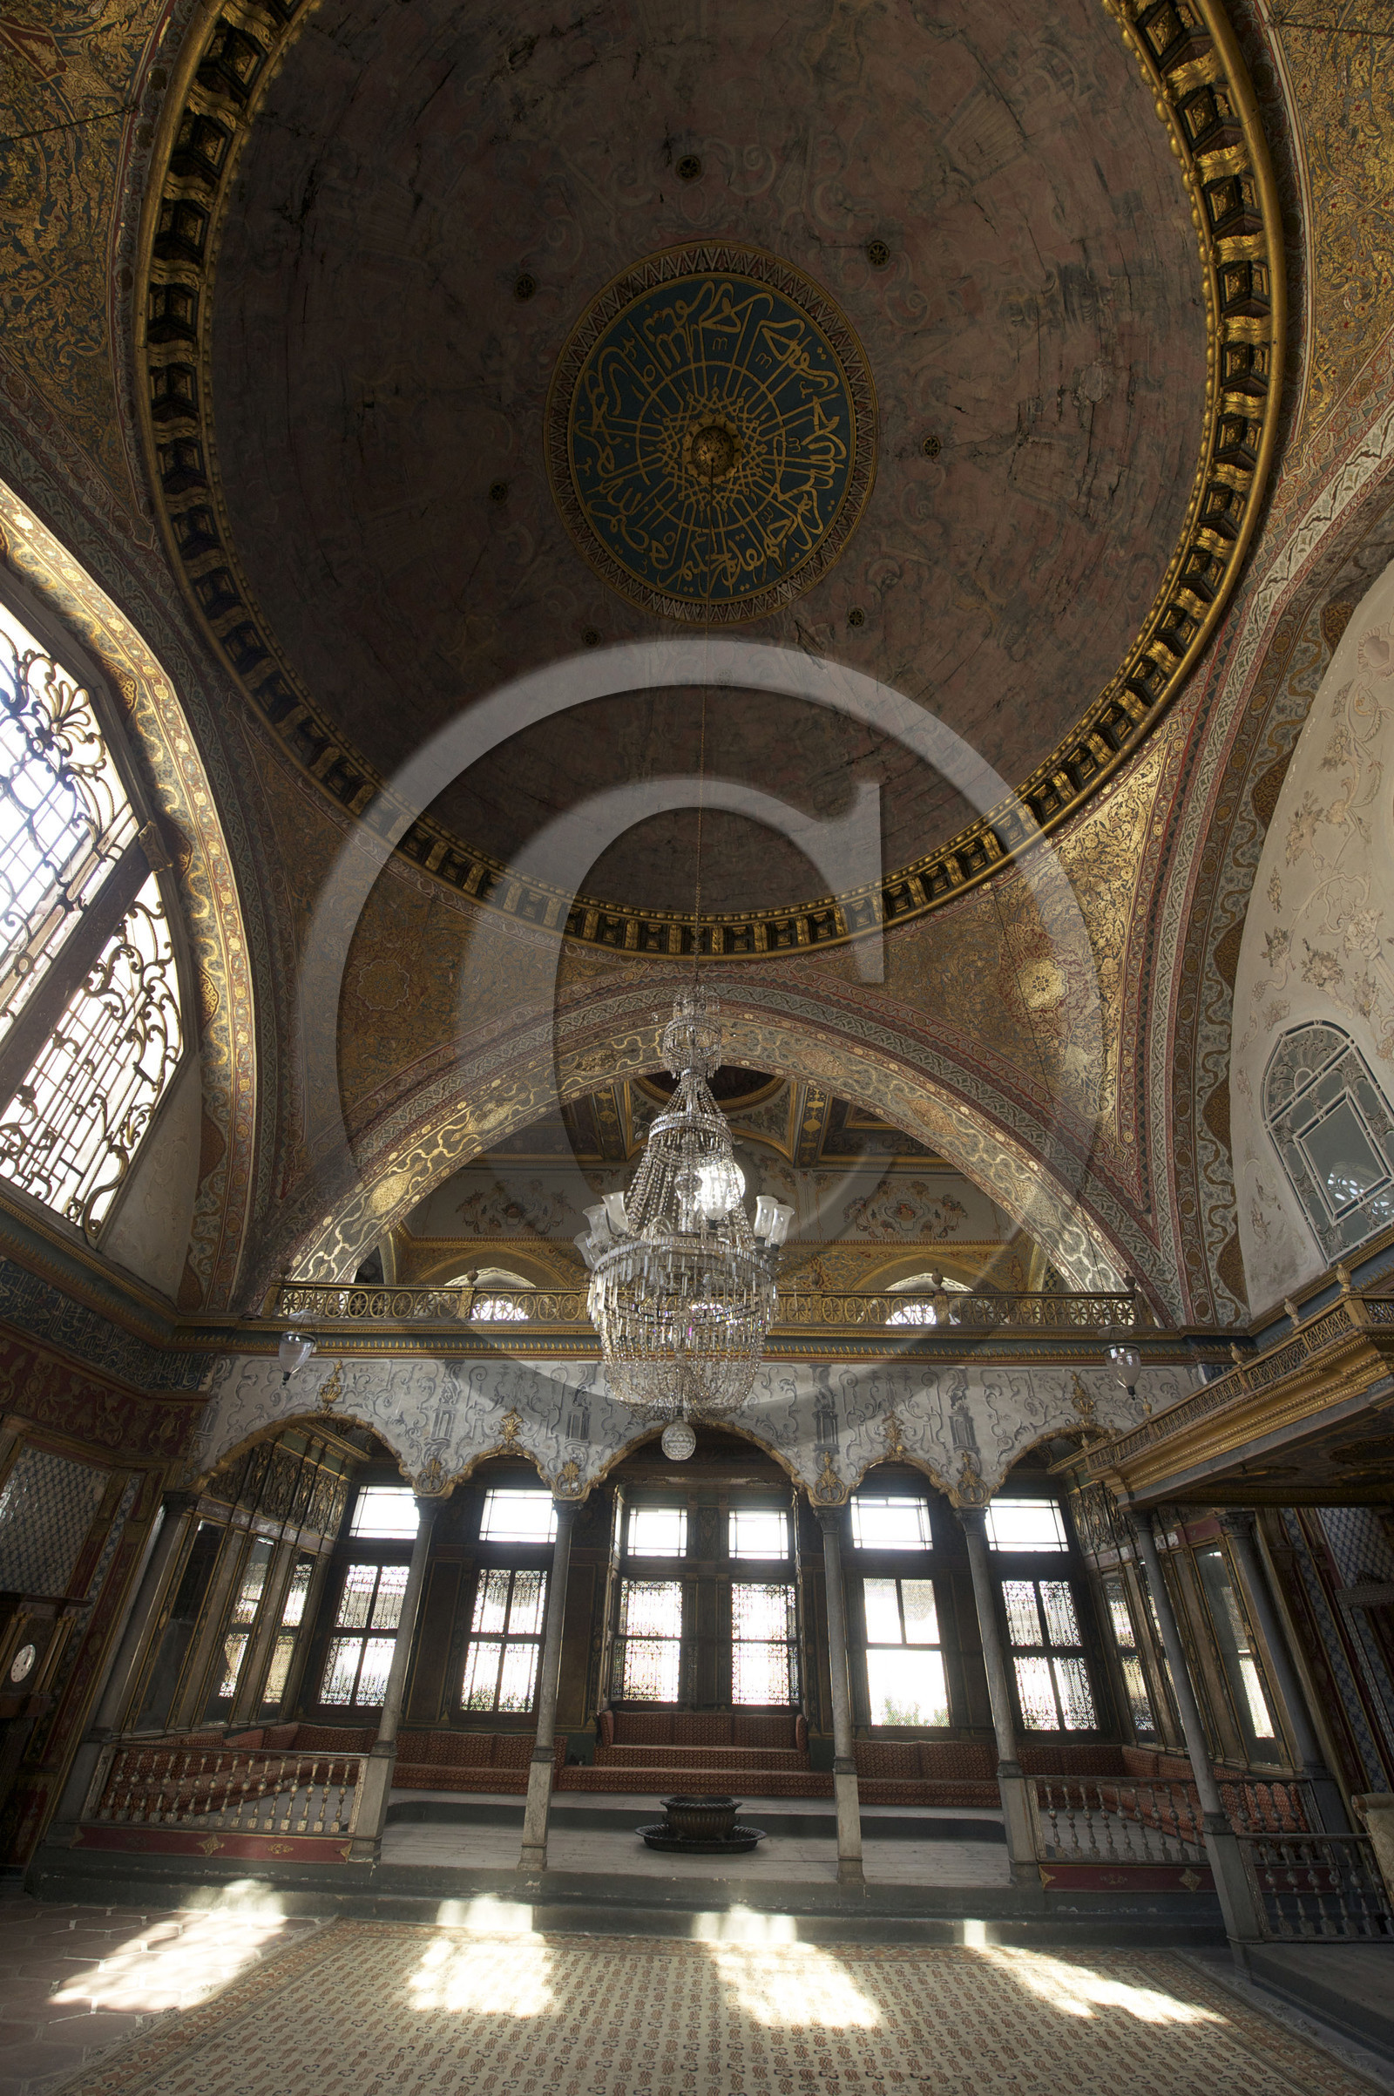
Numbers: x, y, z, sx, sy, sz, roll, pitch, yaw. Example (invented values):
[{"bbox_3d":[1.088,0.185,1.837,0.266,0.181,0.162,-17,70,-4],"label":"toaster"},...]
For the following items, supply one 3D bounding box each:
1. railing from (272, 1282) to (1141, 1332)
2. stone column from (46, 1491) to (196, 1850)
[{"bbox_3d":[0.020,3.007,9.445,10.063,0.456,0.100,0,-38,2],"label":"railing"},{"bbox_3d":[-5.333,5.646,7.638,0.280,2.600,0.280,0,-37,2],"label":"stone column"}]

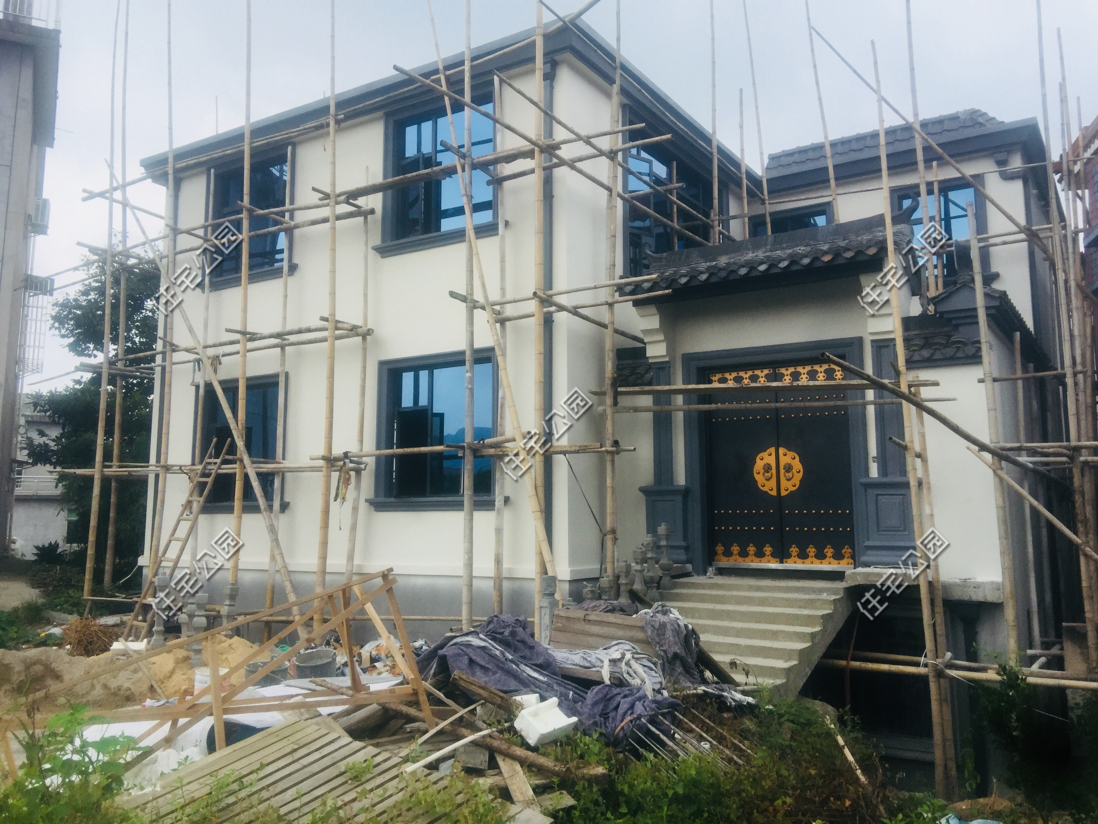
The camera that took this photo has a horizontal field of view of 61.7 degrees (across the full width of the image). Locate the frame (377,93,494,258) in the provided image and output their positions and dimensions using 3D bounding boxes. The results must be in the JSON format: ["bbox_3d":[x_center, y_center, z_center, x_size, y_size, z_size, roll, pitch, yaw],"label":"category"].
[{"bbox_3d":[-1.484,-3.267,12.531,2.150,2.100,0.250,-4,-8,32],"label":"frame"}]

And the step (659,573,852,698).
[{"bbox_3d":[1.778,2.229,9.398,2.100,0.900,2.750,-4,-8,32],"label":"step"}]

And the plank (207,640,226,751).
[{"bbox_3d":[-2.071,1.762,5.715,0.058,0.750,0.045,-8,-6,-6],"label":"plank"}]

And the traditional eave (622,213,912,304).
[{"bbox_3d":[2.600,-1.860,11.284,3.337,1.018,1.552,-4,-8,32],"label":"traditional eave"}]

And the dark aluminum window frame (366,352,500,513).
[{"bbox_3d":[-1.480,0.267,12.127,2.150,2.060,0.250,-4,-8,32],"label":"dark aluminum window frame"}]

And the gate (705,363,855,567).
[{"bbox_3d":[2.703,0.623,10.846,1.720,2.340,0.120,-4,-8,32],"label":"gate"}]

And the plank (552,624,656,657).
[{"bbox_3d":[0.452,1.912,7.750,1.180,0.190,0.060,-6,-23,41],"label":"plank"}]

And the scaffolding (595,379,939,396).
[{"bbox_3d":[2.186,-0.261,10.157,3.969,0.060,0.180,0,-6,33],"label":"scaffolding"}]

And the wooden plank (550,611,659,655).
[{"bbox_3d":[0.455,1.859,7.800,1.180,0.270,0.060,-6,-23,41],"label":"wooden plank"}]

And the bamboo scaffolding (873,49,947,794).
[{"bbox_3d":[3.373,-0.132,8.709,0.100,7.201,0.100,-7,-9,31],"label":"bamboo scaffolding"}]

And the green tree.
[{"bbox_3d":[-8.953,0.144,18.200,3.100,6.600,3.100,3,-7,-26],"label":"green tree"}]

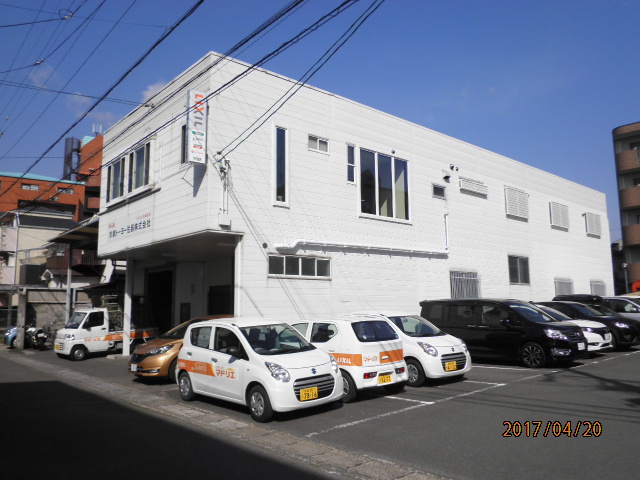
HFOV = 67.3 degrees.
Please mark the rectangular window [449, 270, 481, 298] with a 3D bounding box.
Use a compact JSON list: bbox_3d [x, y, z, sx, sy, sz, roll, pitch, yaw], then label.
[{"bbox_3d":[5.748,1.814,18.816,1.939,1.145,0.150,6,-10,-39],"label":"rectangular window"}]

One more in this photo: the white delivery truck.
[{"bbox_3d":[-8.060,3.510,18.200,1.475,1.790,3.395,-8,-11,43],"label":"white delivery truck"}]

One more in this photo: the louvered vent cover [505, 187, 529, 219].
[{"bbox_3d":[8.914,-1.644,21.795,1.921,1.166,0.120,6,-10,-40],"label":"louvered vent cover"}]

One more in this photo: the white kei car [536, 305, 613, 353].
[{"bbox_3d":[7.277,2.893,15.853,1.670,1.520,3.900,6,-10,-41],"label":"white kei car"}]

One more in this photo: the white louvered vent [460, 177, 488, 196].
[{"bbox_3d":[6.282,-2.139,19.633,1.907,0.413,0.120,6,-10,-40],"label":"white louvered vent"}]

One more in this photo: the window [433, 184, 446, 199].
[{"bbox_3d":[4.585,-1.851,18.453,0.824,0.542,0.100,6,-10,-39],"label":"window"}]

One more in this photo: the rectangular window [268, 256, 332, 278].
[{"bbox_3d":[-0.519,0.814,13.800,2.250,0.693,0.120,6,-10,-39],"label":"rectangular window"}]

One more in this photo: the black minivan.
[{"bbox_3d":[5.110,2.580,13.780,1.700,1.820,4.700,5,-10,-36],"label":"black minivan"}]

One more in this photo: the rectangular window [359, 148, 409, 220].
[{"bbox_3d":[2.211,-1.769,16.153,2.489,2.243,0.120,6,-10,-41],"label":"rectangular window"}]

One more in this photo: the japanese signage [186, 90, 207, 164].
[{"bbox_3d":[-3.022,-2.741,11.818,0.475,1.737,0.160,6,-10,-41],"label":"japanese signage"}]

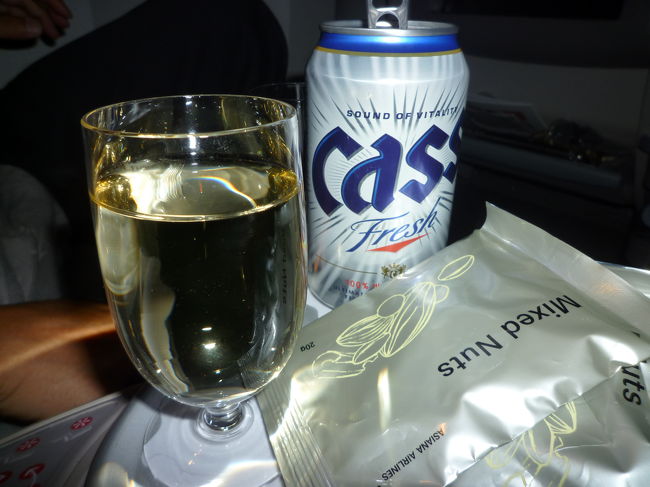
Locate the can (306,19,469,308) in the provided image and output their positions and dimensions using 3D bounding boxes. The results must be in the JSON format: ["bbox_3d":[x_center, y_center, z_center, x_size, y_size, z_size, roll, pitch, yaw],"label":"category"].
[{"bbox_3d":[0.025,-0.031,0.211,0.066,0.122,0.066,0,20,-4],"label":"can"}]

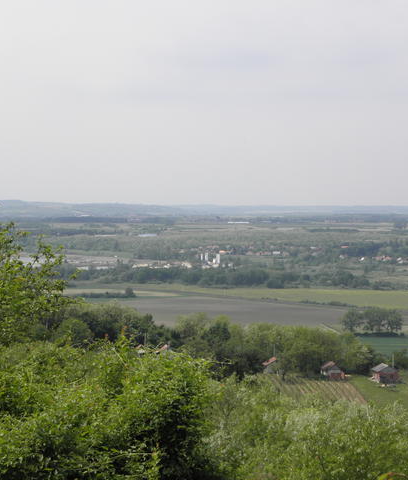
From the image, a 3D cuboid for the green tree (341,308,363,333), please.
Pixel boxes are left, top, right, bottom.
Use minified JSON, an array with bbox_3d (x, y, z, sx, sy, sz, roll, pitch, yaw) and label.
[{"bbox_3d":[72.021,39.307,650.000,10.500,12.000,10.500,0,2,0],"label":"green tree"}]

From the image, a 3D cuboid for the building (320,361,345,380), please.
[{"bbox_3d":[36.824,37.395,380.000,6.200,5.400,6.000,0,2,-12],"label":"building"}]

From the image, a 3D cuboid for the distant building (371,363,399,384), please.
[{"bbox_3d":[50.257,36.905,368.000,6.600,5.500,6.000,0,2,-13],"label":"distant building"}]

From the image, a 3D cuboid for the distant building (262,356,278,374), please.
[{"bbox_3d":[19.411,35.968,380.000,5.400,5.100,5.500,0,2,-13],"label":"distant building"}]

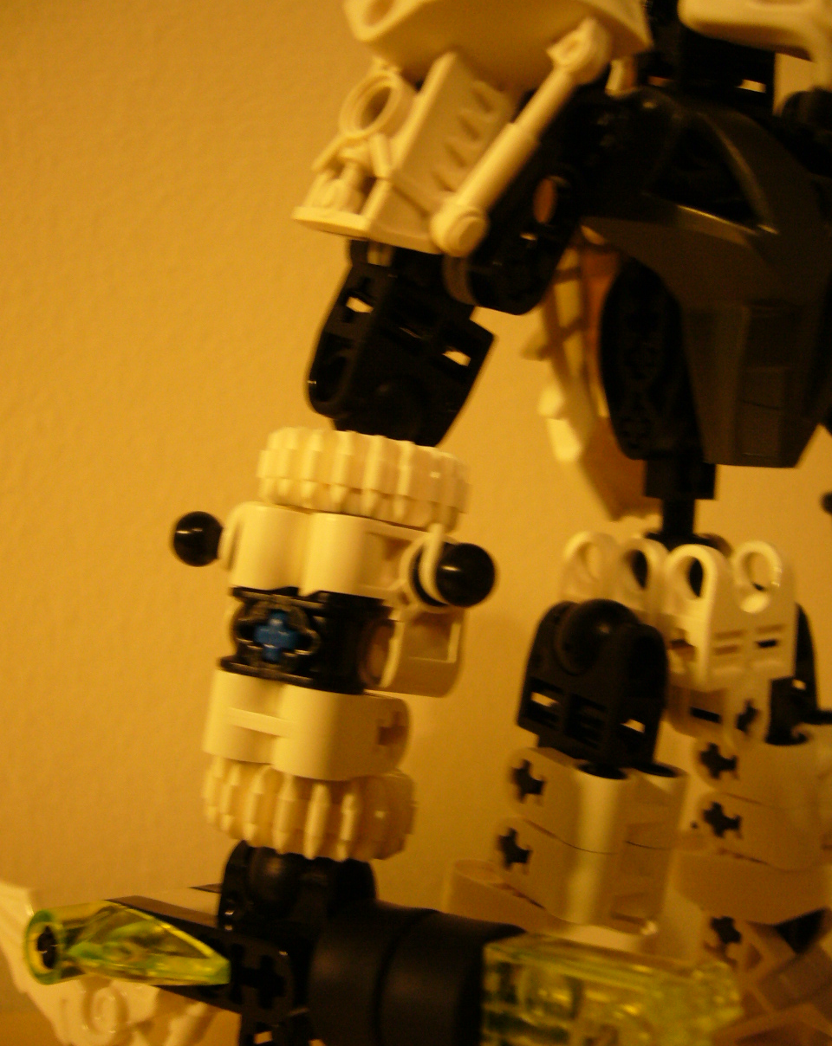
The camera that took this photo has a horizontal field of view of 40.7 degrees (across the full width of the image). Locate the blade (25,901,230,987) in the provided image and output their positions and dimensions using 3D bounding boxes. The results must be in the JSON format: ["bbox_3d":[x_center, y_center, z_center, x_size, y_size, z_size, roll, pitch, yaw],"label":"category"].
[{"bbox_3d":[-0.031,0.046,0.123,0.021,0.009,0.008,13,-8,-39],"label":"blade"}]

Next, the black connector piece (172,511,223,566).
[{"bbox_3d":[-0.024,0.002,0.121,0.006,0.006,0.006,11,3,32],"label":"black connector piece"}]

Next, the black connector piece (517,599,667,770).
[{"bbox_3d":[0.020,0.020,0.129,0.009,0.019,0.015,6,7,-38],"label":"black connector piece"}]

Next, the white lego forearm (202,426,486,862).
[{"bbox_3d":[-0.008,0.012,0.119,0.026,0.041,0.024,9,0,24],"label":"white lego forearm"}]

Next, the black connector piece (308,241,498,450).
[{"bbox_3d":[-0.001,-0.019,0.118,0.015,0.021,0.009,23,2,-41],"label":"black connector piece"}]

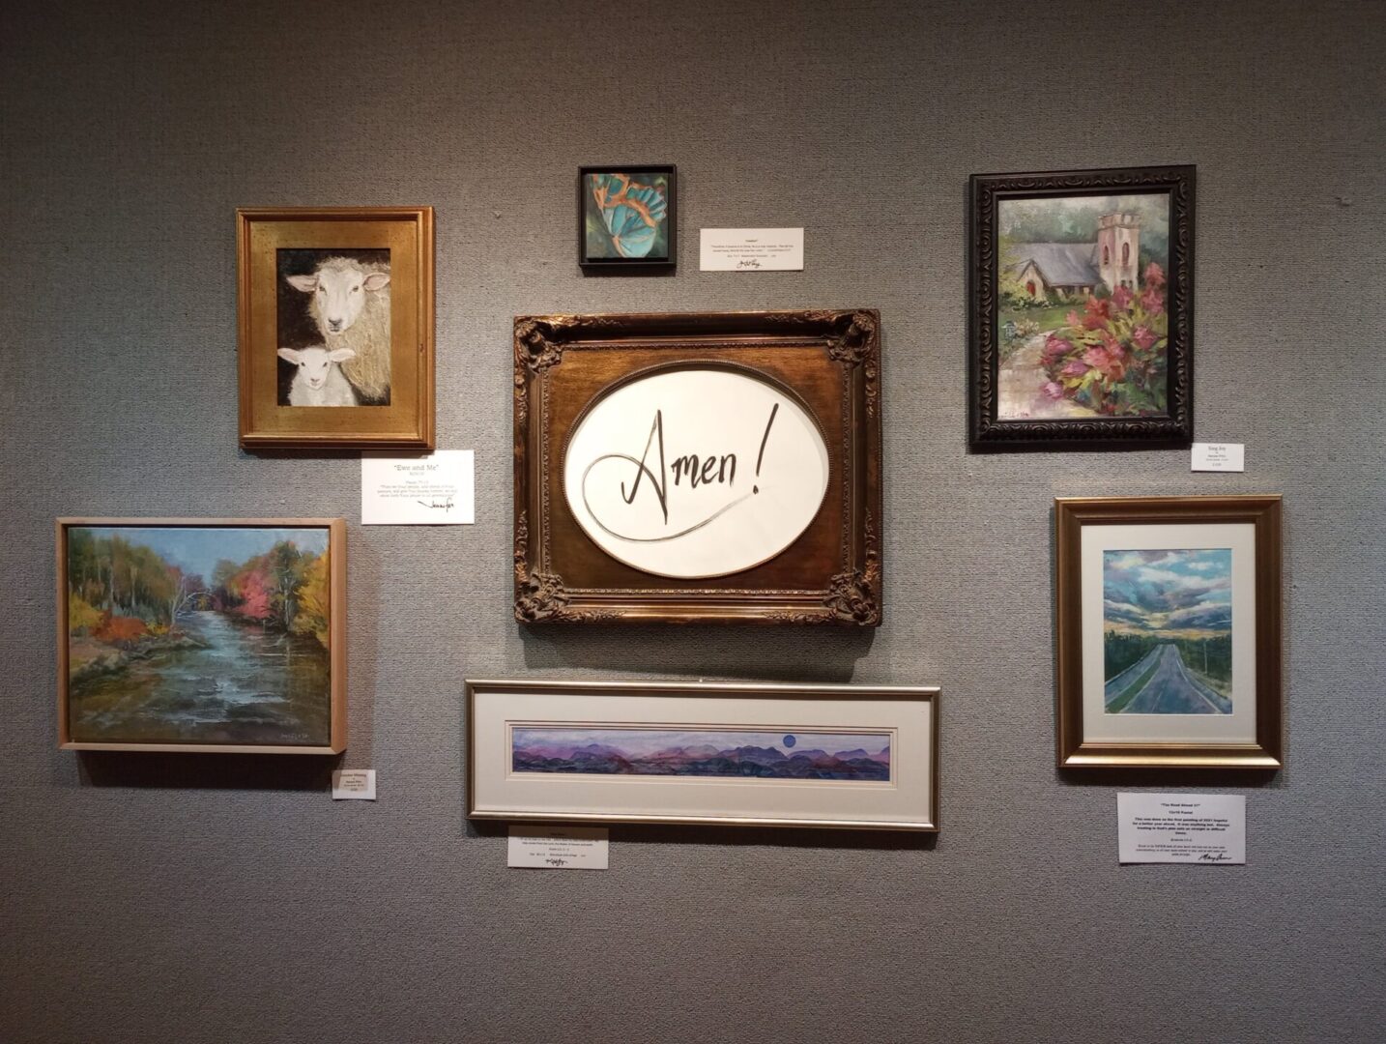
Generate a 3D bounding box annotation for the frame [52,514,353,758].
[{"bbox_3d":[-0.933,0.216,2.135,0.508,0.408,0.030,0,1,5],"label":"frame"}]

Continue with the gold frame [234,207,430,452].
[{"bbox_3d":[-0.662,-0.359,2.103,0.373,0.443,0.033,1,1,5],"label":"gold frame"}]

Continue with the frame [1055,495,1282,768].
[{"bbox_3d":[0.841,0.196,1.996,0.384,0.480,0.030,-1,1,5],"label":"frame"}]

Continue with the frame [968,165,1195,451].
[{"bbox_3d":[0.687,-0.377,1.994,0.384,0.482,0.030,0,1,5],"label":"frame"}]

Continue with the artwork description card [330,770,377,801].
[{"bbox_3d":[-0.644,0.500,2.138,0.085,0.056,0.003,0,1,5],"label":"artwork description card"}]

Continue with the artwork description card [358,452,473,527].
[{"bbox_3d":[-0.516,-0.065,2.113,0.217,0.139,0.004,0,1,5],"label":"artwork description card"}]

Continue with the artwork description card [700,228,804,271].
[{"bbox_3d":[0.108,-0.497,2.051,0.189,0.076,0.004,1,1,5],"label":"artwork description card"}]

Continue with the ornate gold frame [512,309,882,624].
[{"bbox_3d":[0.006,-0.096,2.042,0.660,0.554,0.060,0,1,5],"label":"ornate gold frame"}]

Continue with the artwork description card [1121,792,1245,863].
[{"bbox_3d":[0.877,0.551,2.015,0.220,0.124,0.004,-1,1,5],"label":"artwork description card"}]

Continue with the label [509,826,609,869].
[{"bbox_3d":[-0.252,0.611,2.108,0.190,0.078,0.004,0,1,5],"label":"label"}]

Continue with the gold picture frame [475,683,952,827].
[{"bbox_3d":[0.012,0.426,2.071,0.872,0.262,0.026,0,1,5],"label":"gold picture frame"}]

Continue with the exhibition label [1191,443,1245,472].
[{"bbox_3d":[0.933,-0.114,1.995,0.090,0.049,0.003,1,1,5],"label":"exhibition label"}]

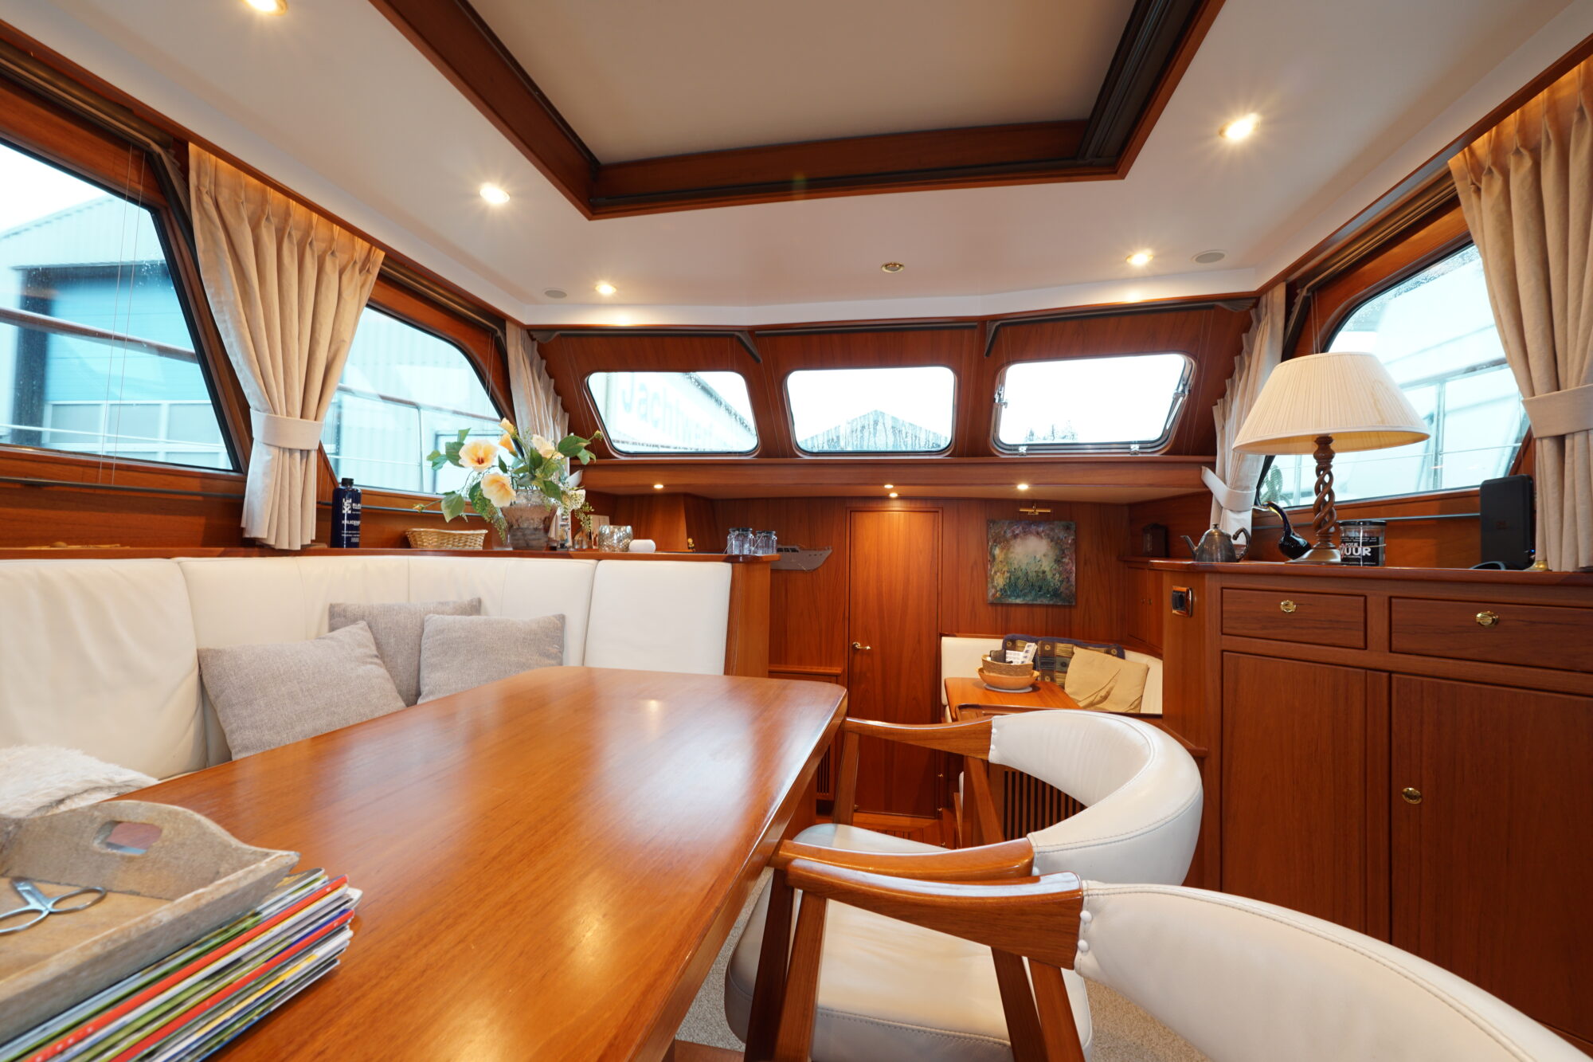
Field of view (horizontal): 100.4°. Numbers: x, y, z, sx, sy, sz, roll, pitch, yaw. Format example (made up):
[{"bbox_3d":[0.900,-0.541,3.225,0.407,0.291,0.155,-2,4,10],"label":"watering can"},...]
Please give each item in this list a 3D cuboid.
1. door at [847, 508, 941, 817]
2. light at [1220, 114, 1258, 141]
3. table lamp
[{"bbox_3d":[0.569,0.759,3.881,0.530,1.769,0.040,1,-1,10],"label":"door"},{"bbox_3d":[1.069,-0.973,1.601,0.080,0.020,0.080,1,-1,10],"label":"light"},{"bbox_3d":[1.330,-0.172,1.672,0.380,0.515,0.380,1,-1,10],"label":"table lamp"}]

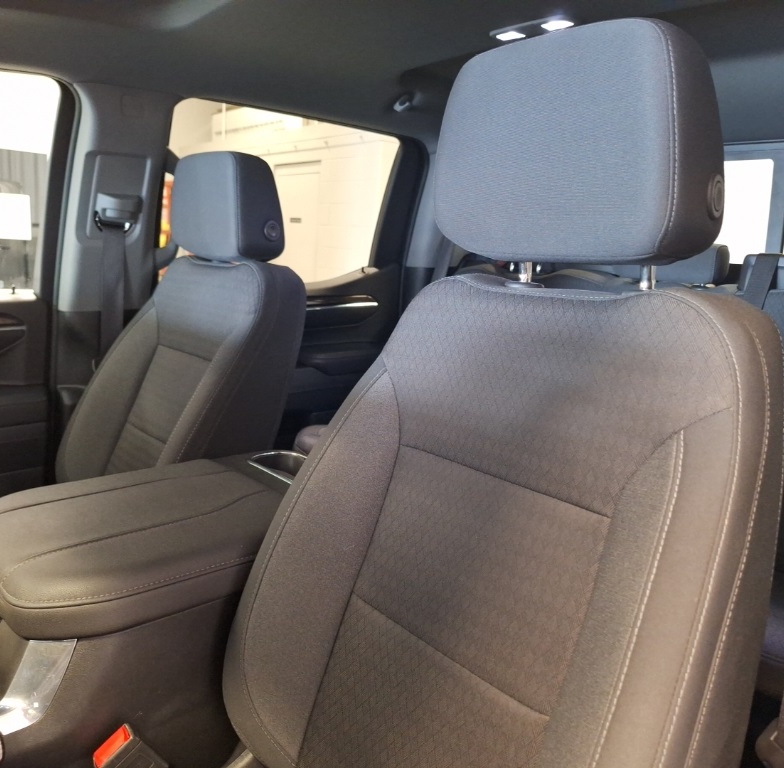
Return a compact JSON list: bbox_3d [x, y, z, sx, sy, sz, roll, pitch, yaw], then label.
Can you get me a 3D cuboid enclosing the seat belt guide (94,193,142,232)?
[{"bbox_3d":[-0.575,-0.360,1.430,0.087,0.078,0.045,-5,13,-33],"label":"seat belt guide"}]

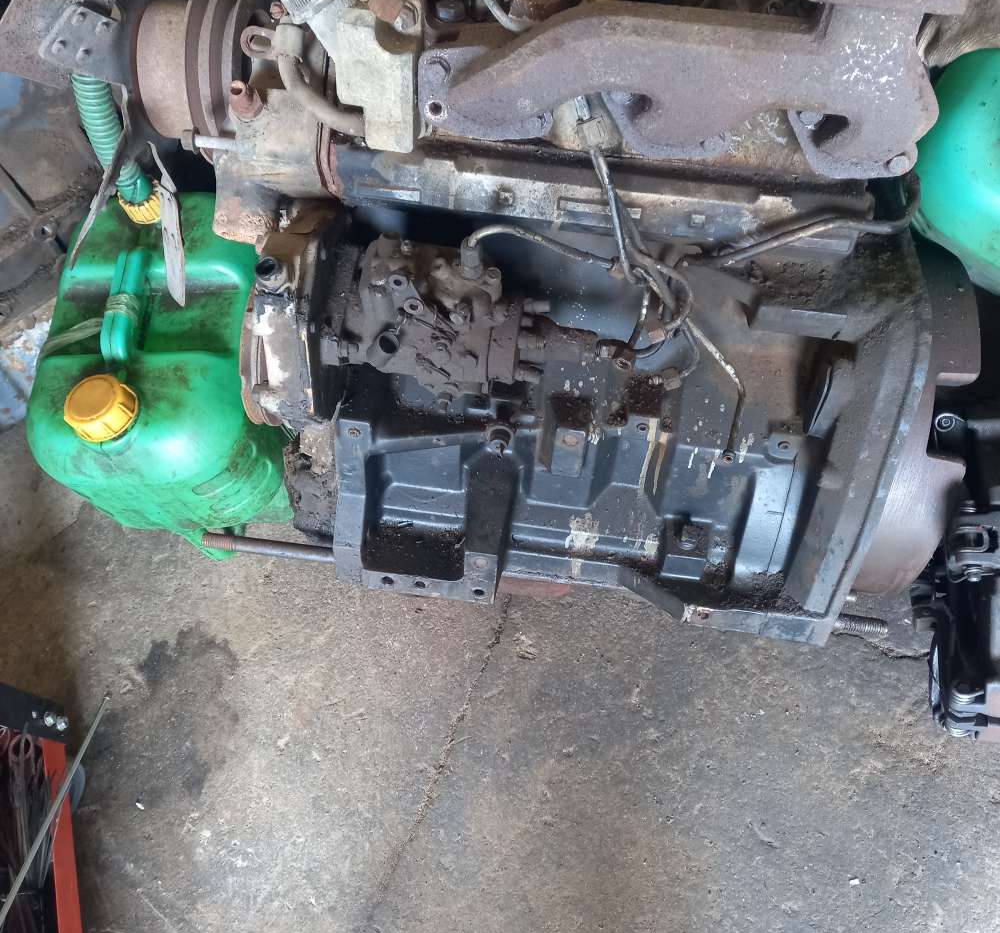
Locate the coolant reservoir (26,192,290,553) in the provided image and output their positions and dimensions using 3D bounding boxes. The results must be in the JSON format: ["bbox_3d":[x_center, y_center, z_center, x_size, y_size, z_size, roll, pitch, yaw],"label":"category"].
[{"bbox_3d":[-0.357,-0.119,1.057,0.225,0.275,0.355,-2,62,8],"label":"coolant reservoir"}]

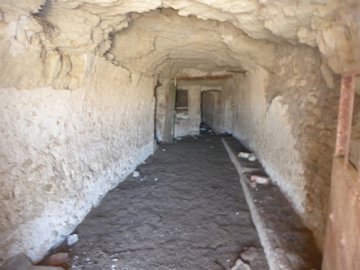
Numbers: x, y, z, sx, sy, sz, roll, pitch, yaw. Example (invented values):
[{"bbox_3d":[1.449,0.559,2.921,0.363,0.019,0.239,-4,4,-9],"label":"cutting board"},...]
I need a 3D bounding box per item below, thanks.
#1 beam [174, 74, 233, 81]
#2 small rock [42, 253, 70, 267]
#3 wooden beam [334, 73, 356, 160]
[{"bbox_3d":[0.989,-2.417,10.500,2.442,0.170,0.170,-2,7,0],"label":"beam"},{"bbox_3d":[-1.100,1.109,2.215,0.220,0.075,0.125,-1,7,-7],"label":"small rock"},{"bbox_3d":[1.227,-0.137,1.850,0.090,0.640,0.070,2,7,14],"label":"wooden beam"}]

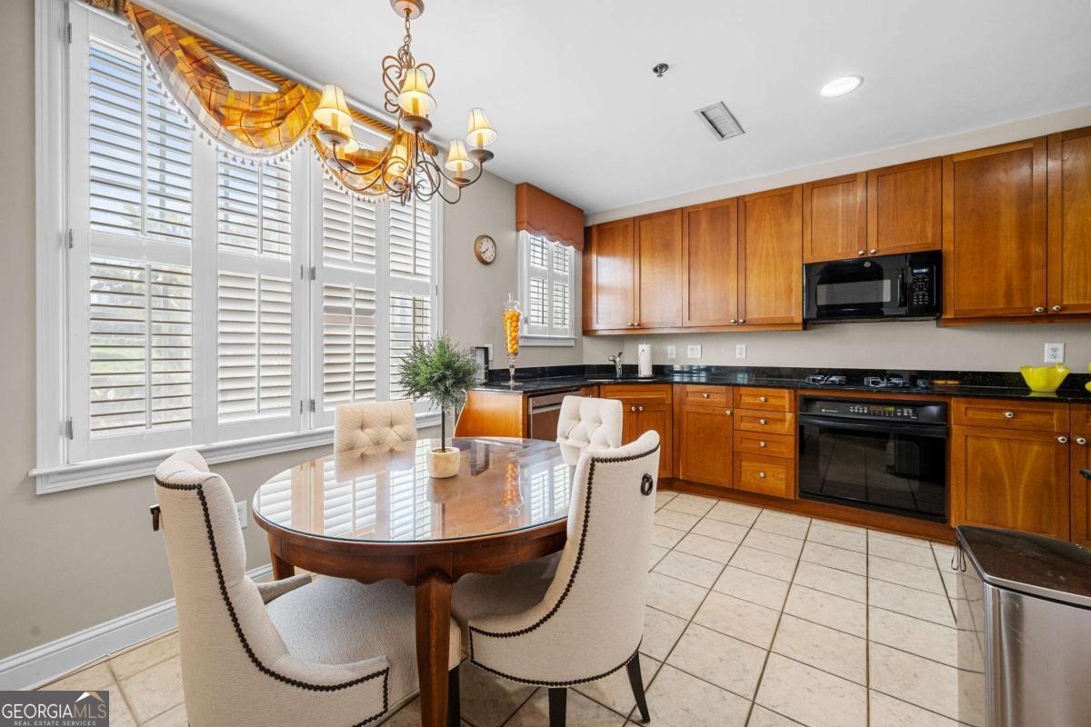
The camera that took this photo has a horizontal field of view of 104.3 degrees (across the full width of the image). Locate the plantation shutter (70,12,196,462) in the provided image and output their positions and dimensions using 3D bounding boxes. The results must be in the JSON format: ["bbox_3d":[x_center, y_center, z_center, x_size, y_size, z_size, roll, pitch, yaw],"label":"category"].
[{"bbox_3d":[-1.617,-0.486,1.704,0.050,1.689,0.388,1,1,37],"label":"plantation shutter"}]

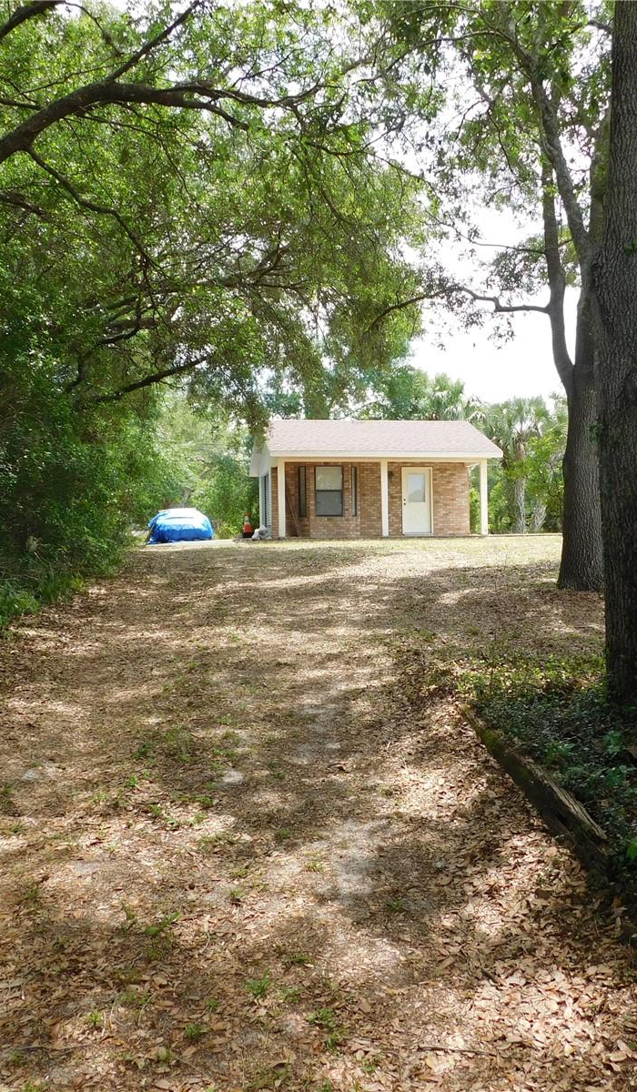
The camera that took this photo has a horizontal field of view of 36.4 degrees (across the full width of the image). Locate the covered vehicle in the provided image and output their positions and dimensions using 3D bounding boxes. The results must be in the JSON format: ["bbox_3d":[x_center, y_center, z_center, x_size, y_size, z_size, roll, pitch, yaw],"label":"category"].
[{"bbox_3d":[-5.050,-0.710,35.400,2.000,1.380,4.600,-1,0,-11],"label":"covered vehicle"}]

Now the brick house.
[{"bbox_3d":[1.540,-2.200,32.000,7.000,3.880,7.100,-1,0,-9],"label":"brick house"}]

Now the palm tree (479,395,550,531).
[{"bbox_3d":[8.300,-3.370,40.700,2.950,5.800,2.950,-1,0,0],"label":"palm tree"}]

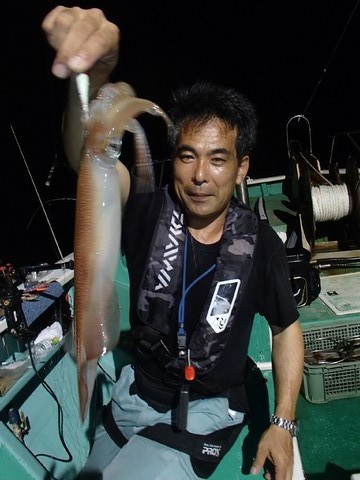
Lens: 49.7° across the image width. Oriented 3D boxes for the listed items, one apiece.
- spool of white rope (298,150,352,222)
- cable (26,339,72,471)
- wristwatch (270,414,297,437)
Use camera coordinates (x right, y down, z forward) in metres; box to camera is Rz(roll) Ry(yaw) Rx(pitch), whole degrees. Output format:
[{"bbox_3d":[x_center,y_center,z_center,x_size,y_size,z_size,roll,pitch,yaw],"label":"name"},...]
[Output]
[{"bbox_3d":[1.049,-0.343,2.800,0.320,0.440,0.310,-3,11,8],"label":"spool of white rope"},{"bbox_3d":[-0.356,0.454,1.019,0.078,0.399,0.135,4,18,19],"label":"cable"},{"bbox_3d":[0.258,0.461,0.965,0.065,0.031,0.056,18,21,-3],"label":"wristwatch"}]

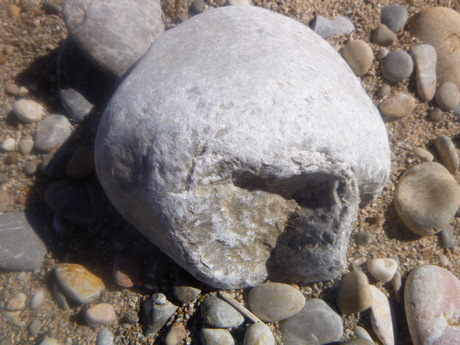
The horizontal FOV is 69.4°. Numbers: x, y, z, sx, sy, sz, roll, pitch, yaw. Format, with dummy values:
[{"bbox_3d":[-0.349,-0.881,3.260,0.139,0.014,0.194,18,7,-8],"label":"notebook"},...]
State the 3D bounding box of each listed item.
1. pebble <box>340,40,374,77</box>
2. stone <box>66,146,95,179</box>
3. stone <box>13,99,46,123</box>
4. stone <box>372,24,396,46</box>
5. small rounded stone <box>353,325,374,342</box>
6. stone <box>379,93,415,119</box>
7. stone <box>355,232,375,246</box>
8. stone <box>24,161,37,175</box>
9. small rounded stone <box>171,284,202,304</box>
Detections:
[{"bbox_3d":[0.185,-0.166,0.485,0.052,0.029,0.059,-14,66,-7],"label":"pebble"},{"bbox_3d":[-0.187,-0.012,0.416,0.034,0.022,0.043,12,66,5],"label":"stone"},{"bbox_3d":[-0.271,-0.084,0.449,0.045,0.022,0.034,21,67,10],"label":"stone"},{"bbox_3d":[0.237,-0.209,0.508,0.038,0.022,0.032,33,69,14],"label":"stone"},{"bbox_3d":[0.138,0.168,0.338,0.028,0.010,0.014,40,71,17],"label":"small rounded stone"},{"bbox_3d":[0.229,-0.090,0.452,0.048,0.024,0.037,-13,66,-6],"label":"stone"},{"bbox_3d":[0.154,0.076,0.380,0.022,0.011,0.015,5,65,2],"label":"stone"},{"bbox_3d":[-0.250,-0.006,0.418,0.016,0.011,0.017,-13,66,-6],"label":"stone"},{"bbox_3d":[-0.046,0.130,0.354,0.030,0.012,0.018,4,65,2],"label":"small rounded stone"}]

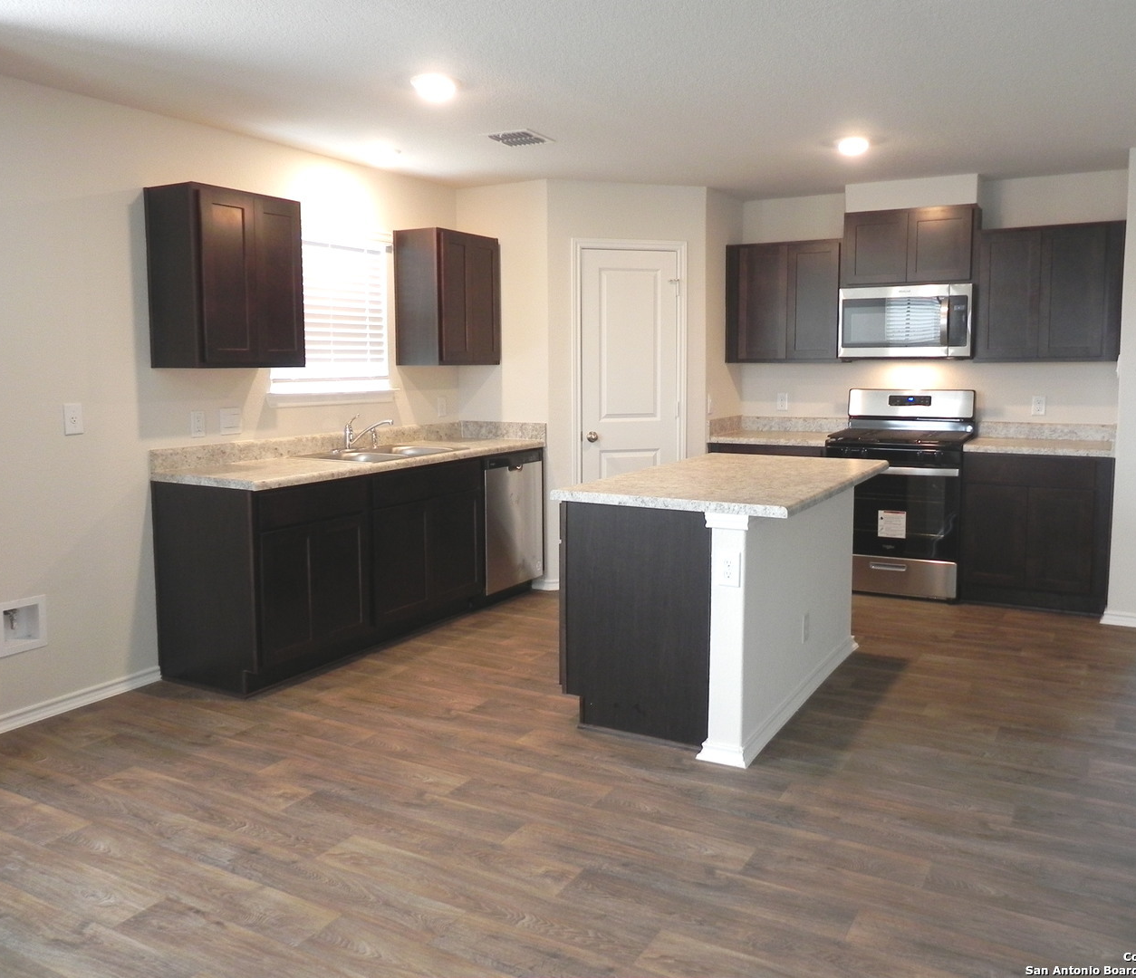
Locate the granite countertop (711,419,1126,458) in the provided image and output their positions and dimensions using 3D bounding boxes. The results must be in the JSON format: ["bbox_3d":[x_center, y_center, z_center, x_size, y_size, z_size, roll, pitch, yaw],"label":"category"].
[{"bbox_3d":[2.030,-0.335,5.947,2.272,0.141,0.636,4,8,29],"label":"granite countertop"}]

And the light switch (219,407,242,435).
[{"bbox_3d":[-1.585,-0.317,4.610,0.016,0.118,0.117,4,8,29],"label":"light switch"}]

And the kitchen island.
[{"bbox_3d":[0.726,0.392,4.144,0.886,0.914,1.645,4,8,29],"label":"kitchen island"}]

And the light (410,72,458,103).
[{"bbox_3d":[-0.512,-1.537,3.761,0.175,0.040,0.175,4,8,29],"label":"light"}]

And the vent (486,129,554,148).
[{"bbox_3d":[-0.235,-1.662,4.678,0.258,0.018,0.288,4,8,29],"label":"vent"}]

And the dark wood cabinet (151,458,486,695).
[{"bbox_3d":[-1.125,0.328,4.901,0.610,0.874,1.679,4,8,29],"label":"dark wood cabinet"}]

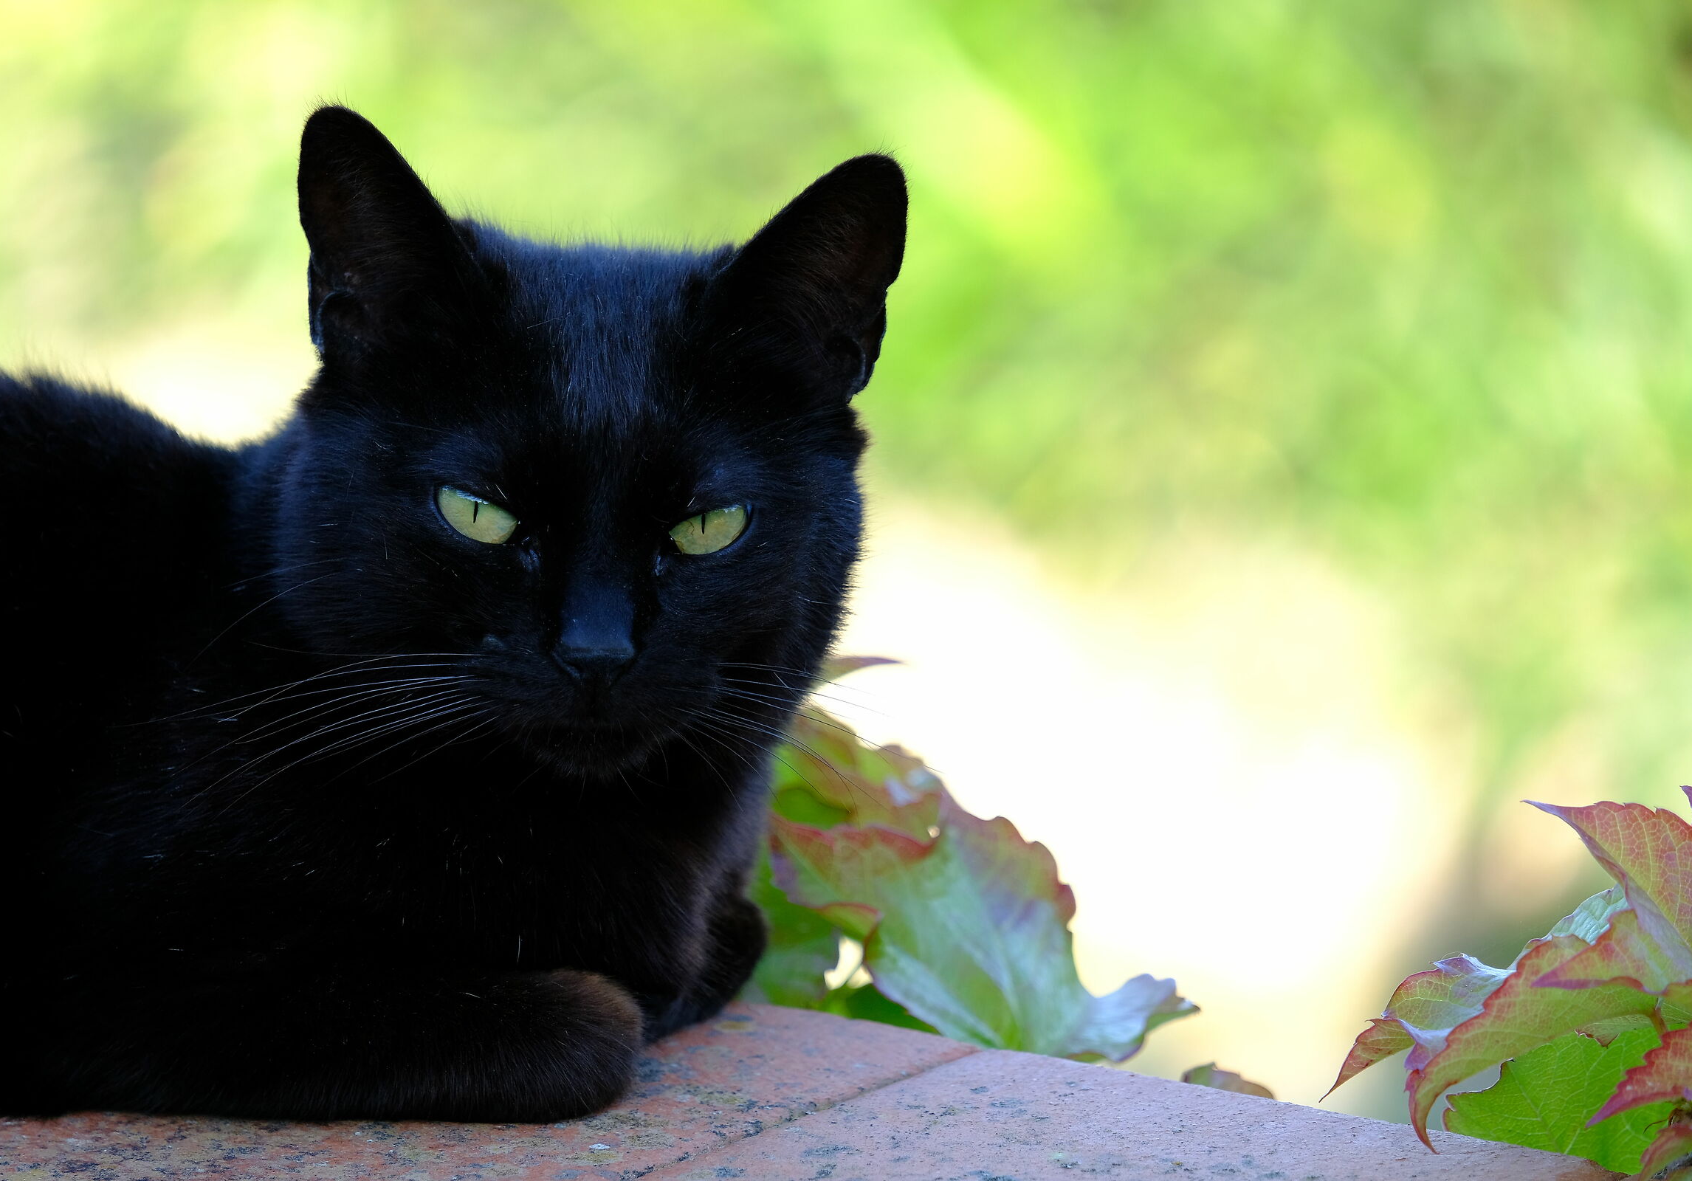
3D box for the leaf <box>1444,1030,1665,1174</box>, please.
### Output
[{"bbox_3d":[0.125,0.091,2.605,0.041,0.028,0.022,2,14,8],"label":"leaf"}]

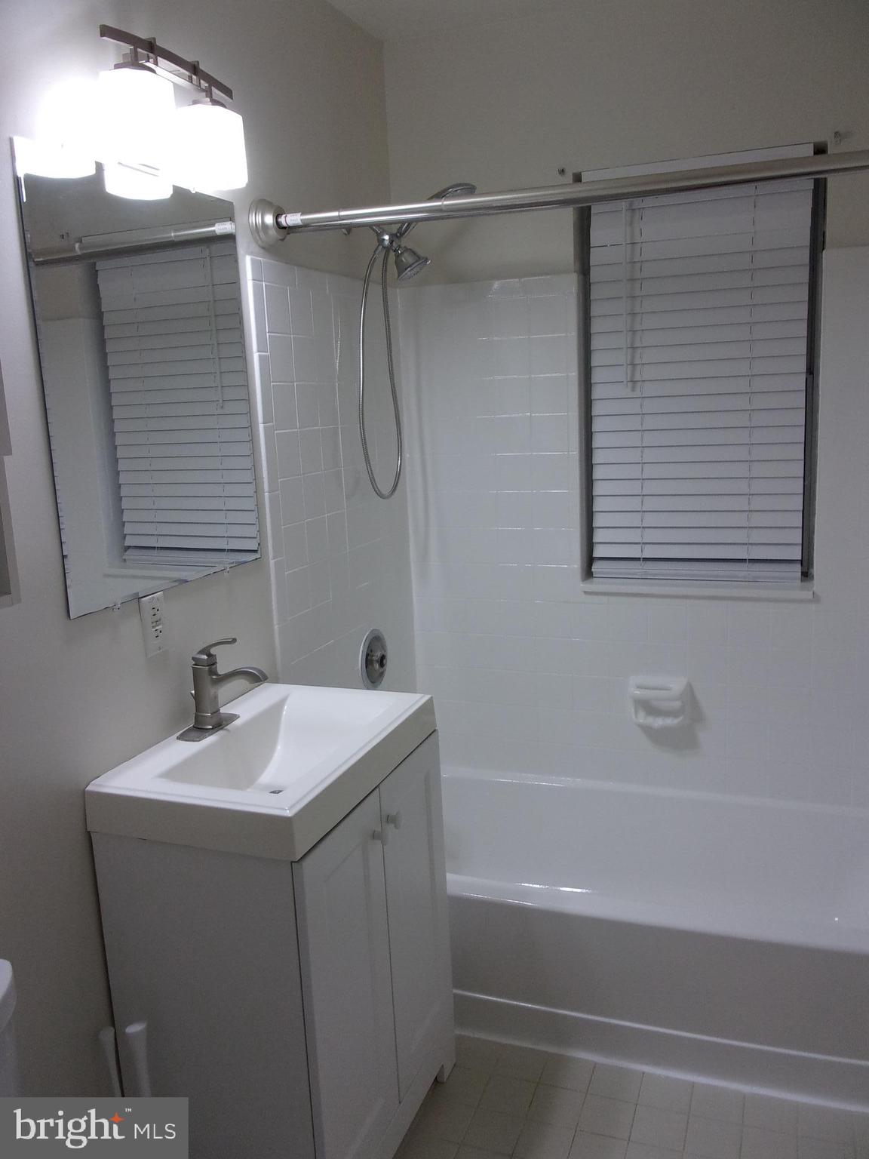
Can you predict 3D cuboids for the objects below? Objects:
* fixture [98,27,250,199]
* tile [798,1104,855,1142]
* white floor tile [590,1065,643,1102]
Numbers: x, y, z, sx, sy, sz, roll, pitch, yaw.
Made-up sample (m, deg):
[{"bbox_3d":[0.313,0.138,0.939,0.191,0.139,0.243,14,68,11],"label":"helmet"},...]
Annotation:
[{"bbox_3d":[-0.474,-0.804,1.633,0.141,0.210,0.378,1,11,20],"label":"fixture"},{"bbox_3d":[0.823,1.149,1.974,0.108,0.009,0.108,1,11,20],"label":"tile"},{"bbox_3d":[0.401,1.120,2.085,0.107,0.010,0.107,1,11,20],"label":"white floor tile"}]

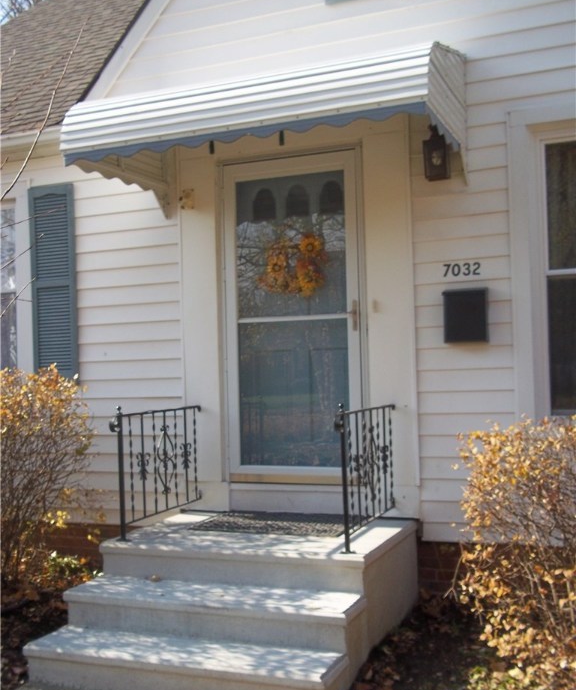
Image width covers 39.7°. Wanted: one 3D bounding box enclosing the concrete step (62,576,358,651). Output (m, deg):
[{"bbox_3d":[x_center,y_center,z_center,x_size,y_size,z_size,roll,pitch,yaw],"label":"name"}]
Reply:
[{"bbox_3d":[-0.366,1.278,3.826,1.450,0.178,0.330,-2,-2,21],"label":"concrete step"}]

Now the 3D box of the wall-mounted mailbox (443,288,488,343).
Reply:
[{"bbox_3d":[1.041,-0.171,4.681,0.260,0.315,0.100,-2,-2,21],"label":"wall-mounted mailbox"}]

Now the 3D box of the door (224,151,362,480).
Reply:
[{"bbox_3d":[0.012,-0.188,5.124,0.915,2.060,0.055,-2,-2,21],"label":"door"}]

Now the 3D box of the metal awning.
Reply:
[{"bbox_3d":[-0.097,-1.320,4.554,2.030,0.780,1.200,-2,-2,21],"label":"metal awning"}]

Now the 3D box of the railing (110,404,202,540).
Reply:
[{"bbox_3d":[-0.761,0.707,4.814,0.065,0.735,1.010,-2,-2,21],"label":"railing"}]

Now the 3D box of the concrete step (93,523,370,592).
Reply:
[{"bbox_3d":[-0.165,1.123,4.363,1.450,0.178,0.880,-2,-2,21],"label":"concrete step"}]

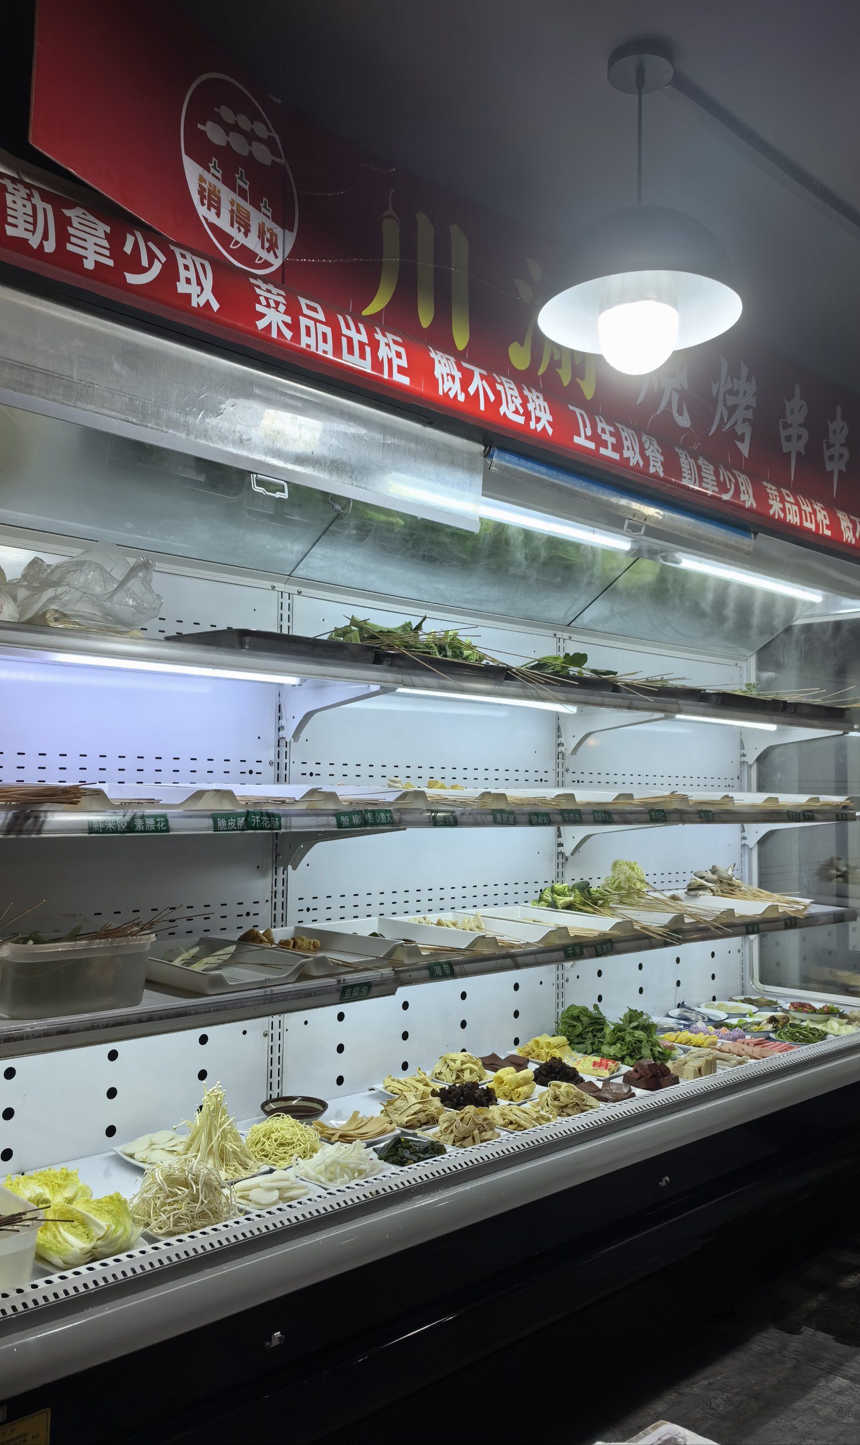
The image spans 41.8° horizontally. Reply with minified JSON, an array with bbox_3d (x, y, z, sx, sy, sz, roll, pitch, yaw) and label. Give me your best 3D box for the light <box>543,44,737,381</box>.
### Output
[{"bbox_3d":[0.362,-0.883,1.947,0.345,0.555,0.345,1,-4,0],"label":"light"}]

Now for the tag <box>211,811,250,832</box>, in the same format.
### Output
[{"bbox_3d":[-0.336,0.167,1.895,0.071,0.031,0.005,4,-14,-45],"label":"tag"}]

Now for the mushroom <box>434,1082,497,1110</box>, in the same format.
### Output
[{"bbox_3d":[0.076,0.803,2.443,0.132,0.050,0.130,4,-5,-45],"label":"mushroom"}]

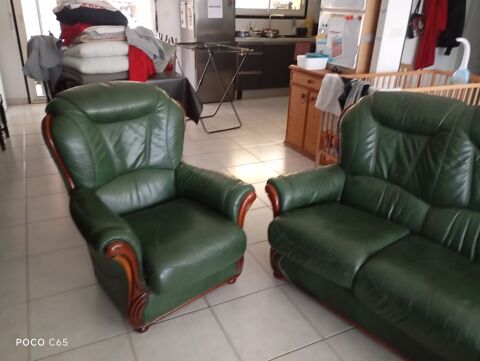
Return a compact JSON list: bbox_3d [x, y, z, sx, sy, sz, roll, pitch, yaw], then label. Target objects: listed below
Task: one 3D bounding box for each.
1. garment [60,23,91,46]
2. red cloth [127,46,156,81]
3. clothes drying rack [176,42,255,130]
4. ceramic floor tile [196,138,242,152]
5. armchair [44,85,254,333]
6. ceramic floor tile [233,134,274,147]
[{"bbox_3d":[-1.440,-1.286,3.422,0.297,0.191,0.319,-16,31,-36],"label":"garment"},{"bbox_3d":[-0.931,-1.108,3.712,0.246,0.327,0.221,-16,31,-36],"label":"red cloth"},{"bbox_3d":[-0.344,-1.208,4.968,0.595,0.969,0.935,-16,30,-35],"label":"clothes drying rack"},{"bbox_3d":[-0.257,-0.398,4.375,0.425,0.009,0.425,-10,27,-25],"label":"ceramic floor tile"},{"bbox_3d":[-0.493,0.047,2.117,0.842,1.028,0.914,-17,31,-37],"label":"armchair"},{"bbox_3d":[0.123,-0.463,4.556,0.425,0.009,0.425,-10,27,-25],"label":"ceramic floor tile"}]

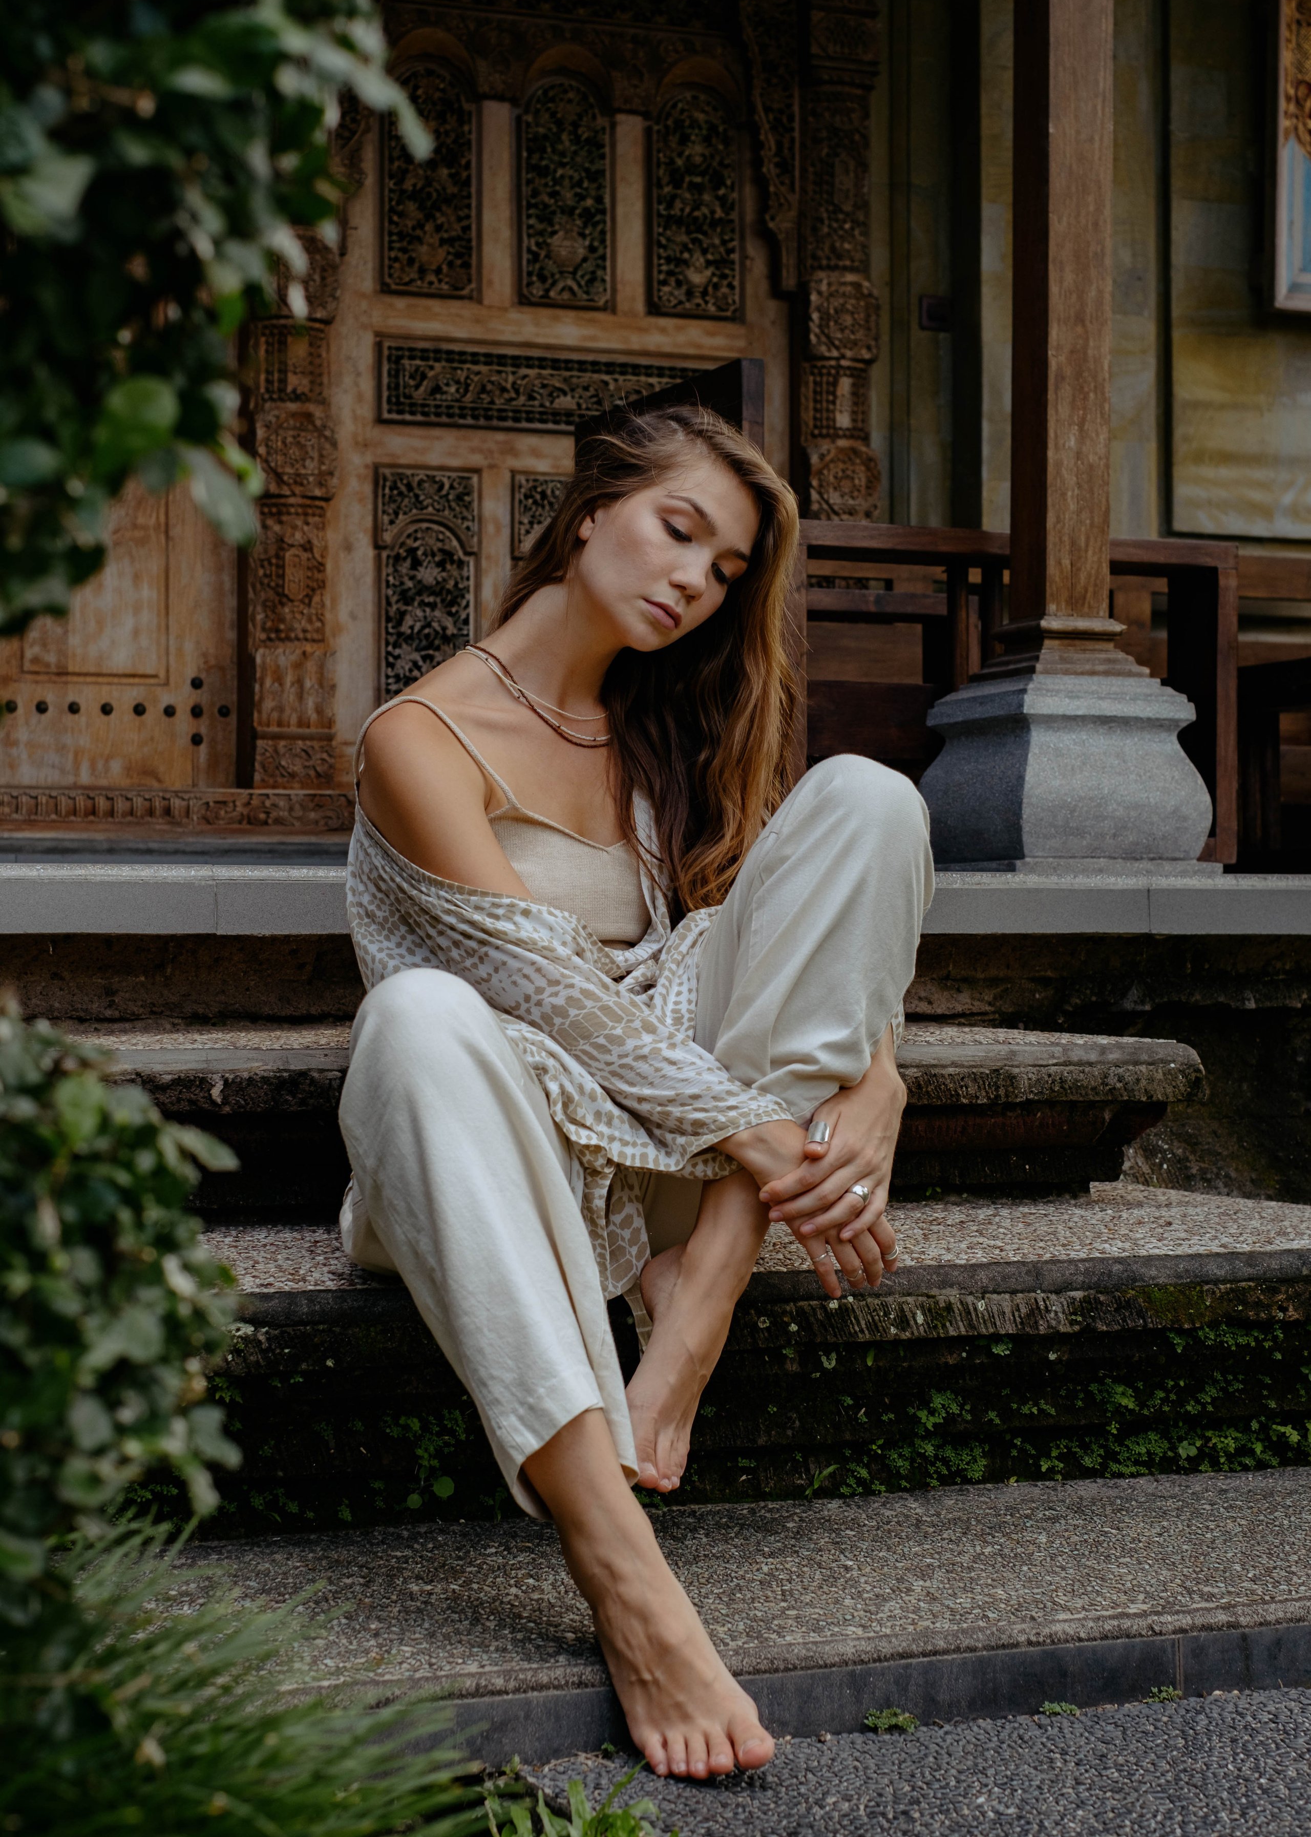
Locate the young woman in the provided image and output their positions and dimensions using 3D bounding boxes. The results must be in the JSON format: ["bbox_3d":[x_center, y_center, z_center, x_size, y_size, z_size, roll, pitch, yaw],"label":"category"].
[{"bbox_3d":[-0.041,0.057,2.480,0.520,1.030,0.900,-1,3,-20],"label":"young woman"}]

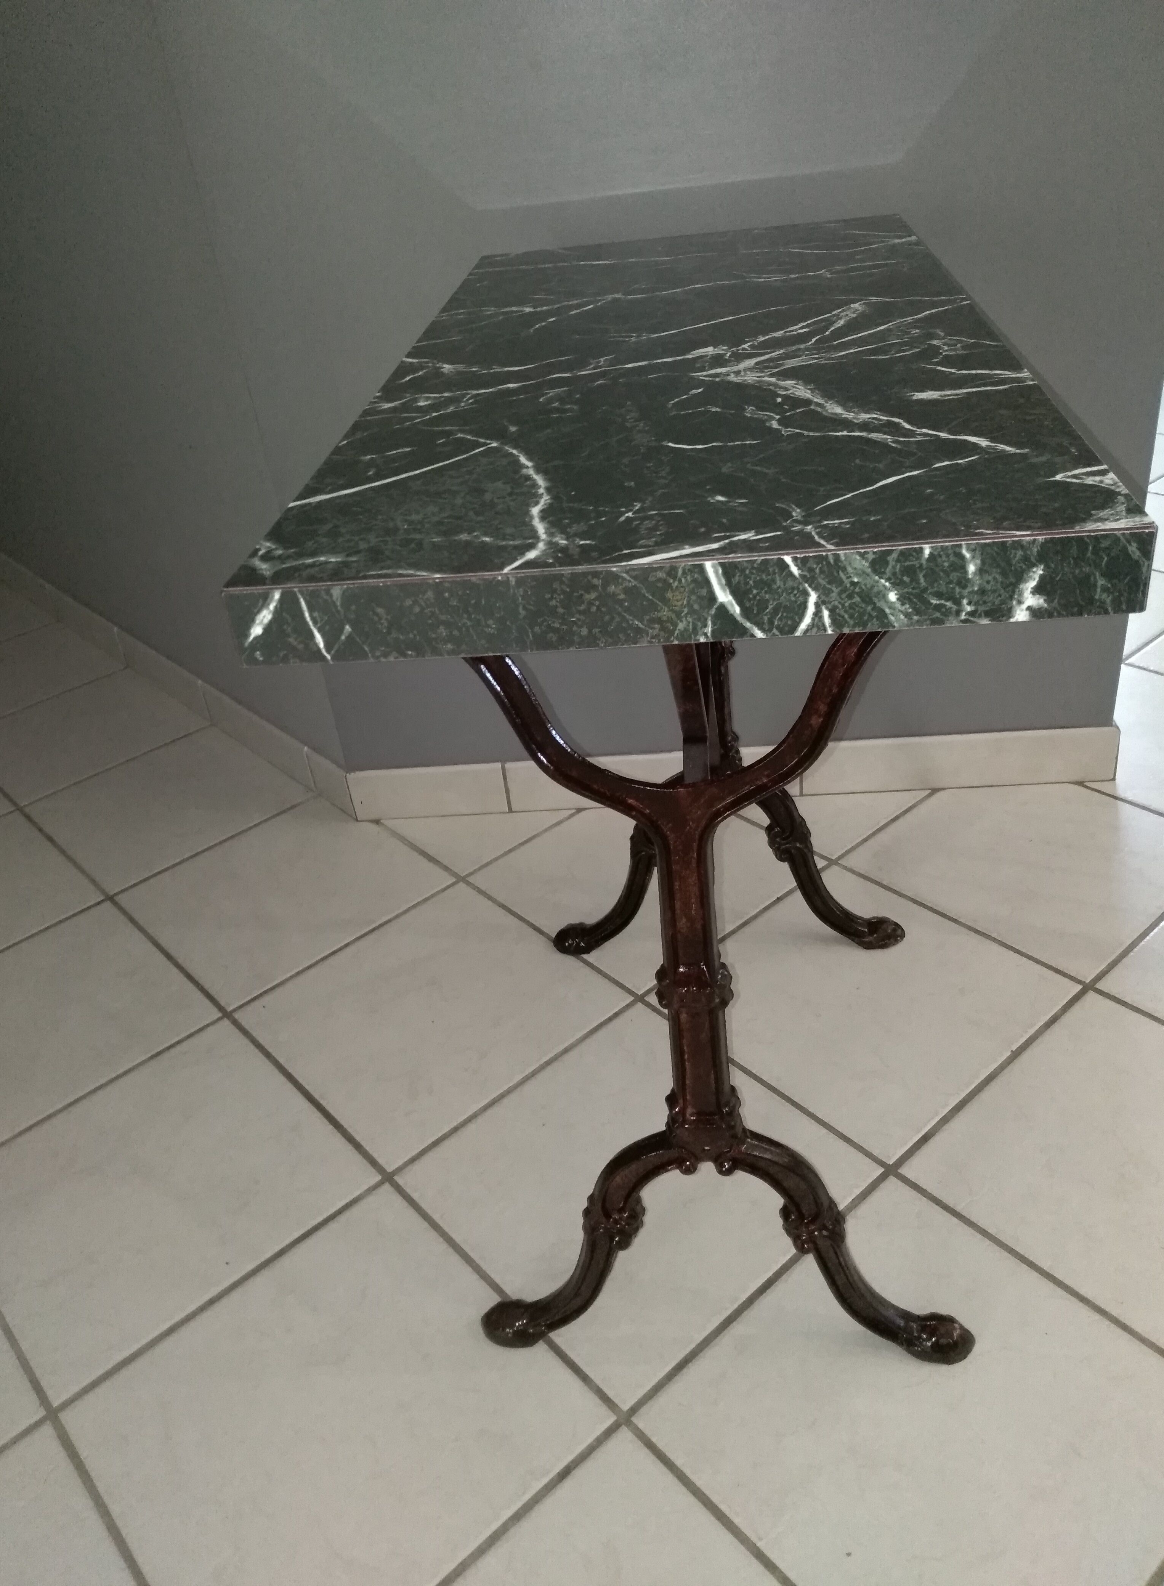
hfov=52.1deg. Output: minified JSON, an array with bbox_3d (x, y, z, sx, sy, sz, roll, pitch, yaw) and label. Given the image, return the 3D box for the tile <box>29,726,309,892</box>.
[{"bbox_3d":[-0.627,0.016,1.819,0.320,0.010,0.334,-30,39,-31],"label":"tile"}]

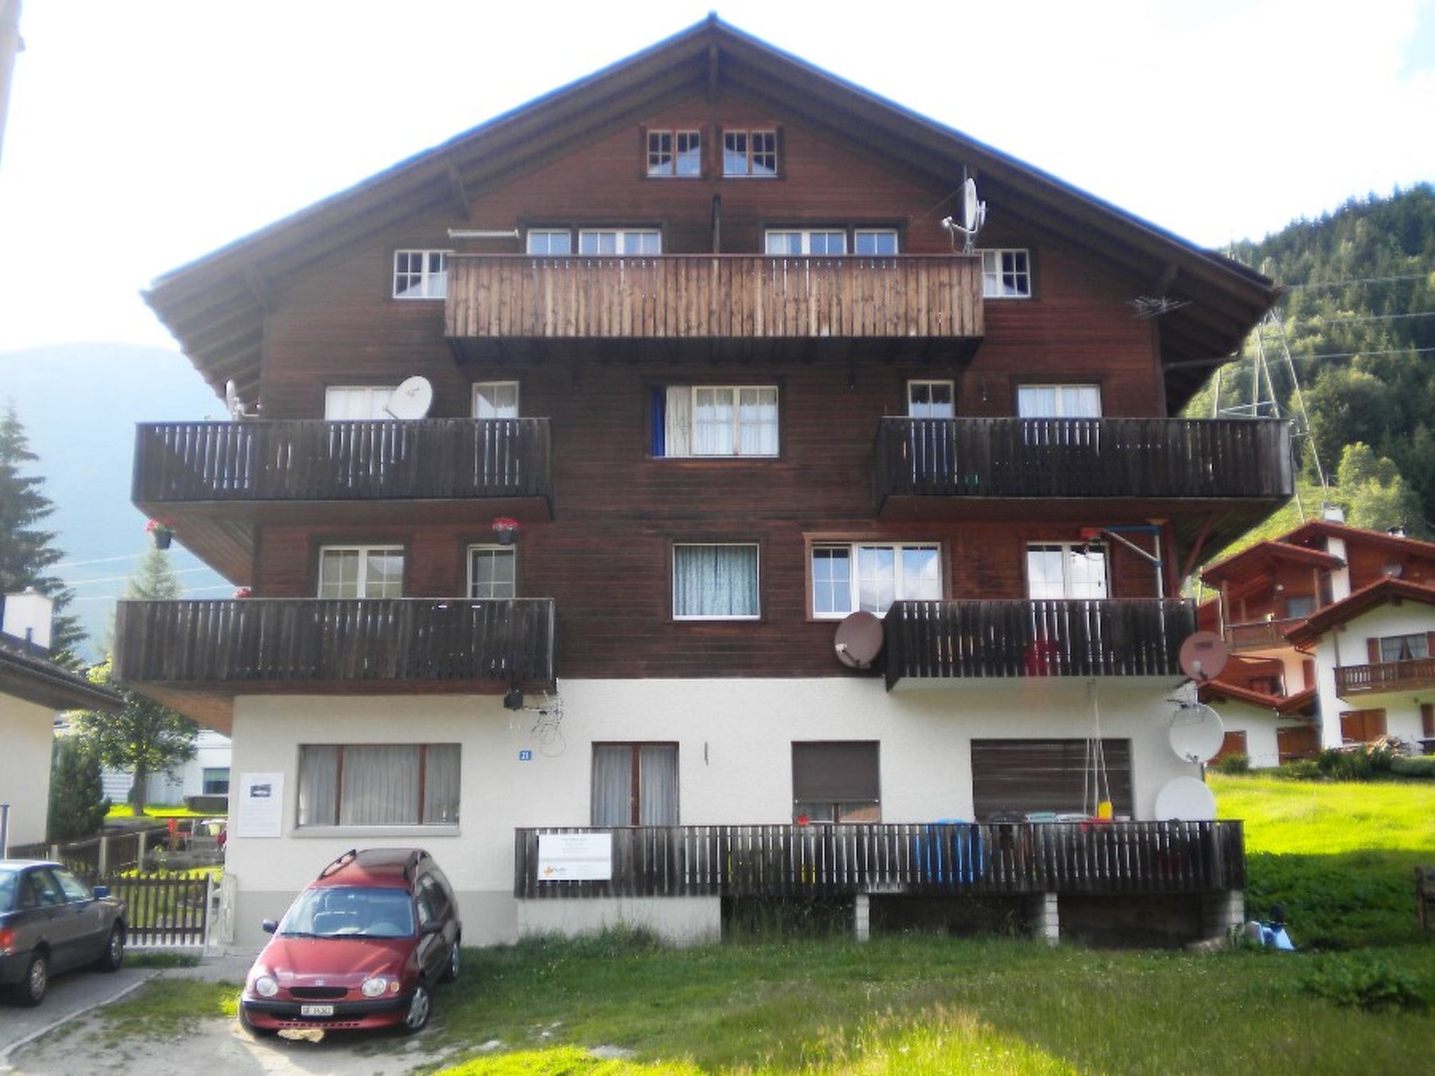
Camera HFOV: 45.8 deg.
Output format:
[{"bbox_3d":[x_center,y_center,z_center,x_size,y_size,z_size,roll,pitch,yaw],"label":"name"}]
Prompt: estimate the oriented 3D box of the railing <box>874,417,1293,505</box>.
[{"bbox_3d":[5.175,-0.977,24.539,5.882,1.192,1.200,0,-15,-1],"label":"railing"}]

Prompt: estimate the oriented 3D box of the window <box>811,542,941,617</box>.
[{"bbox_3d":[2.337,0.614,24.945,1.895,1.147,0.140,0,-14,-1],"label":"window"}]

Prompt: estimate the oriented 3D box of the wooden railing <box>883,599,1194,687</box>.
[{"bbox_3d":[4.523,1.524,24.073,4.196,1.083,1.150,0,-14,-1],"label":"wooden railing"}]

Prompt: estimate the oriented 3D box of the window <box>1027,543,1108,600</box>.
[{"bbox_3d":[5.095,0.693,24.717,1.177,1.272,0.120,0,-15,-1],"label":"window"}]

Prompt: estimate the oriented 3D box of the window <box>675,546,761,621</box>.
[{"bbox_3d":[-0.012,0.626,24.661,1.261,1.136,0.120,0,-15,-1],"label":"window"}]

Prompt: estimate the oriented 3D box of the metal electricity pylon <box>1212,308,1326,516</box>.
[{"bbox_3d":[34.524,-8.729,108.033,6.500,19.500,8.000,-10,-16,34],"label":"metal electricity pylon"}]

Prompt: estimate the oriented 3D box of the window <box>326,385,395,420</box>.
[{"bbox_3d":[-5.260,-1.739,25.438,1.238,1.127,0.140,0,-14,-1],"label":"window"}]

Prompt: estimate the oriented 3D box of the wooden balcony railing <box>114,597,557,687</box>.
[{"bbox_3d":[-5.297,1.520,23.942,6.024,1.132,1.150,0,-14,-1],"label":"wooden balcony railing"}]

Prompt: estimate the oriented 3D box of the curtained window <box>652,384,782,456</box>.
[{"bbox_3d":[-0.016,-1.753,25.512,1.868,1.148,0.140,0,-14,-1],"label":"curtained window"}]

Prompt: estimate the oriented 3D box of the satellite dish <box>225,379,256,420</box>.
[{"bbox_3d":[-7.385,-2.120,26.434,0.565,0.736,0.600,0,-14,-1],"label":"satellite dish"}]

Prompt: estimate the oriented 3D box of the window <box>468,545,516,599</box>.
[{"bbox_3d":[-3.262,0.657,24.606,0.697,1.134,0.120,0,-15,-1],"label":"window"}]

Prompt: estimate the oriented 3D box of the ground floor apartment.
[{"bbox_3d":[-0.034,4.691,27.388,13.918,3.795,10.000,0,-14,-1],"label":"ground floor apartment"}]

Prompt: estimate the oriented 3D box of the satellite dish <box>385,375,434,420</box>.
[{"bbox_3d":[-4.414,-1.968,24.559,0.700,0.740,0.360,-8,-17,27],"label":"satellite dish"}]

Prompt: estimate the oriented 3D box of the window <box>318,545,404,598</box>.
[{"bbox_3d":[-5.201,0.636,24.837,1.242,1.092,0.140,0,-14,-1],"label":"window"}]

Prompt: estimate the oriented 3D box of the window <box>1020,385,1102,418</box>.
[{"bbox_3d":[5.114,-1.808,25.378,1.243,1.006,0.120,0,-15,-1],"label":"window"}]

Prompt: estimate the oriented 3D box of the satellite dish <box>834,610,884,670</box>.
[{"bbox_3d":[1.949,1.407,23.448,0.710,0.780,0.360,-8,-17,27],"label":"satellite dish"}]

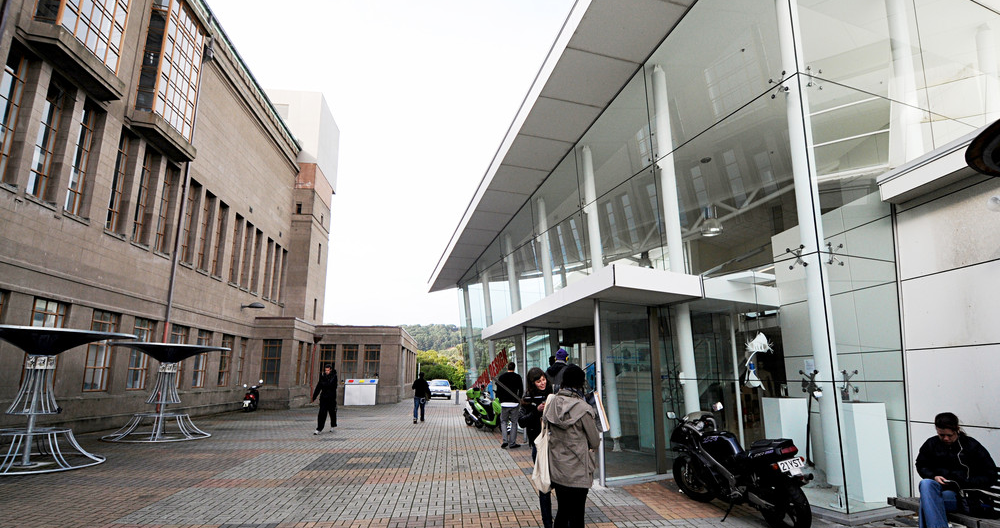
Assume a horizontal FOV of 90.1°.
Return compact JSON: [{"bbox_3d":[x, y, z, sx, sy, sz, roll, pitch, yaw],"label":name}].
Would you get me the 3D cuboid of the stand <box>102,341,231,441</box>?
[{"bbox_3d":[-8.914,3.388,13.291,2.700,2.340,2.700,1,-13,-6],"label":"stand"}]

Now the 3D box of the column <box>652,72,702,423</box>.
[{"bbox_3d":[2.700,-0.011,7.657,0.222,6.027,0.222,-6,0,-7],"label":"column"}]

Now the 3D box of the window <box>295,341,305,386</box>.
[{"bbox_3d":[-9.214,4.591,23.038,0.200,2.035,0.903,1,-13,-6],"label":"window"}]

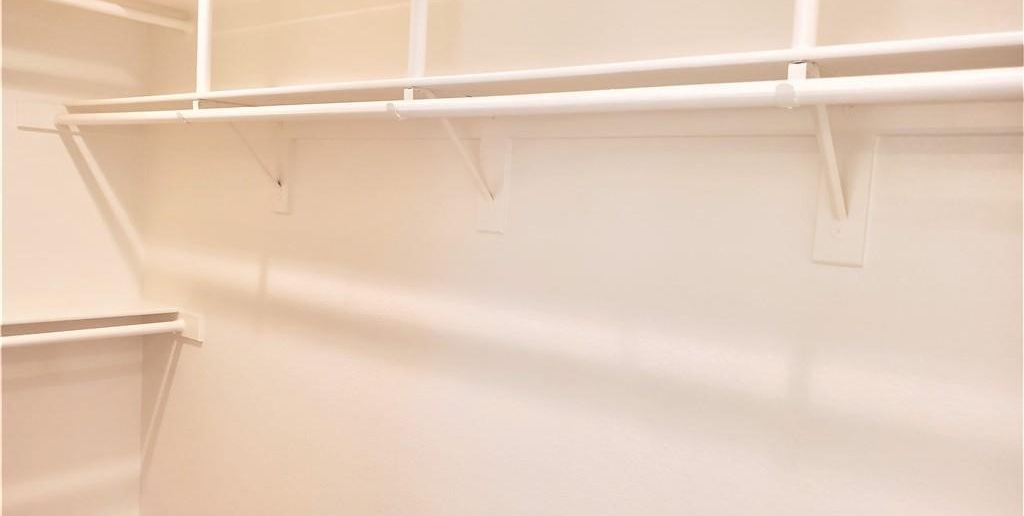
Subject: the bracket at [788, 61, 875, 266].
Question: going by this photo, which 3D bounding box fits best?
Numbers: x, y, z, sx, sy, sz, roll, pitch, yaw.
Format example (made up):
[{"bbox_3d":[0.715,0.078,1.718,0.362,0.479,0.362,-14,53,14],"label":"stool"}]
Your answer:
[{"bbox_3d":[0.484,-0.135,1.215,0.088,0.304,0.317,6,5,37],"label":"bracket"}]

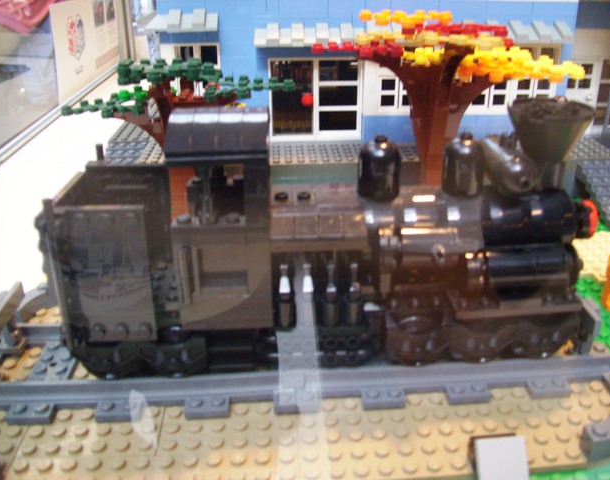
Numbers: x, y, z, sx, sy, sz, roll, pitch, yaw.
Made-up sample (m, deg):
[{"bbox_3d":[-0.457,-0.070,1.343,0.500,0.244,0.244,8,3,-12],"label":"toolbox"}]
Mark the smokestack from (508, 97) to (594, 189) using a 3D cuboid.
[{"bbox_3d":[0.084,-0.032,0.206,0.032,0.029,0.032,-2,27,-3],"label":"smokestack"}]

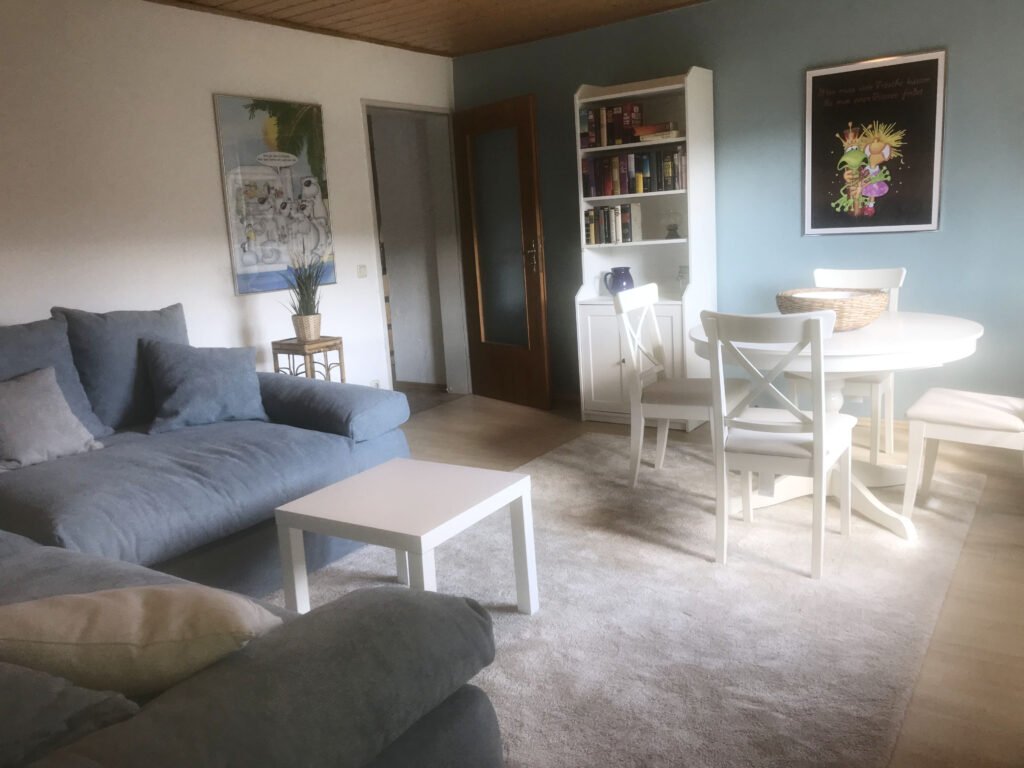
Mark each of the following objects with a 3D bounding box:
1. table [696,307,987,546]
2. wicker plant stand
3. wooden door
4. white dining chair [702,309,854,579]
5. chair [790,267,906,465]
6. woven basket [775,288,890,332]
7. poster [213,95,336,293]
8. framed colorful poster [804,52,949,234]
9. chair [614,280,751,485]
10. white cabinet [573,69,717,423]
[{"bbox_3d":[1.298,0.135,3.411,1.100,0.740,1.100,5,14,36],"label":"table"},{"bbox_3d":[-1.122,0.082,4.691,0.285,0.665,0.265,5,14,36],"label":"wicker plant stand"},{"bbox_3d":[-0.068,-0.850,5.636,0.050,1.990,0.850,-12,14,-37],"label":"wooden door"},{"bbox_3d":[0.970,0.156,2.963,0.430,0.910,0.520,3,13,31],"label":"white dining chair"},{"bbox_3d":[1.598,-0.073,3.972,0.430,0.910,0.520,4,14,35],"label":"chair"},{"bbox_3d":[1.276,-0.291,3.309,0.420,0.140,0.420,5,14,36],"label":"woven basket"},{"bbox_3d":[-1.298,-1.046,4.631,0.025,1.020,0.715,5,14,36],"label":"poster"},{"bbox_3d":[1.865,-1.220,4.306,0.665,0.860,0.025,5,14,36],"label":"framed colorful poster"},{"bbox_3d":[0.791,0.007,3.778,0.520,0.910,0.430,5,14,36],"label":"chair"},{"bbox_3d":[0.793,-0.765,4.931,0.700,2.010,0.460,5,14,36],"label":"white cabinet"}]

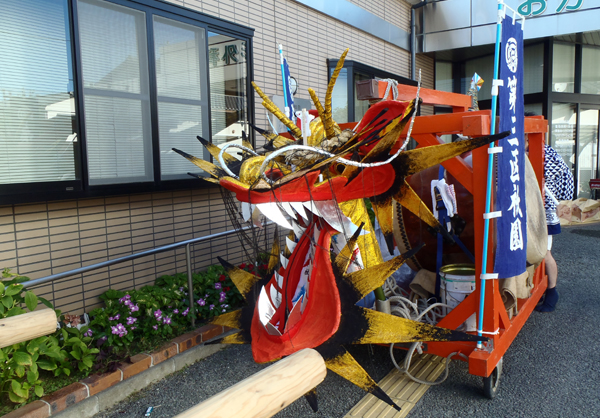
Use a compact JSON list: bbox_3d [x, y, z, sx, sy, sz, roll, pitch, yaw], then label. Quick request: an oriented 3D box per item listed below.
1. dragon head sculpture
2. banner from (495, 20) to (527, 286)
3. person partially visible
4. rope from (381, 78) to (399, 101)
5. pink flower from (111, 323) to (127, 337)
[{"bbox_3d":[0.048,0.166,2.502,1.600,1.820,1.100,3,8,38],"label":"dragon head sculpture"},{"bbox_3d":[1.243,-0.359,2.834,0.060,1.460,0.430,6,11,43],"label":"banner"},{"bbox_3d":[2.240,0.040,4.370,0.420,1.700,0.500,-3,7,-17],"label":"person partially visible"},{"bbox_3d":[0.582,-0.777,3.156,0.130,0.150,0.150,3,8,34],"label":"rope"},{"bbox_3d":[-1.245,0.827,3.330,0.110,0.095,0.080,-3,7,-17],"label":"pink flower"}]

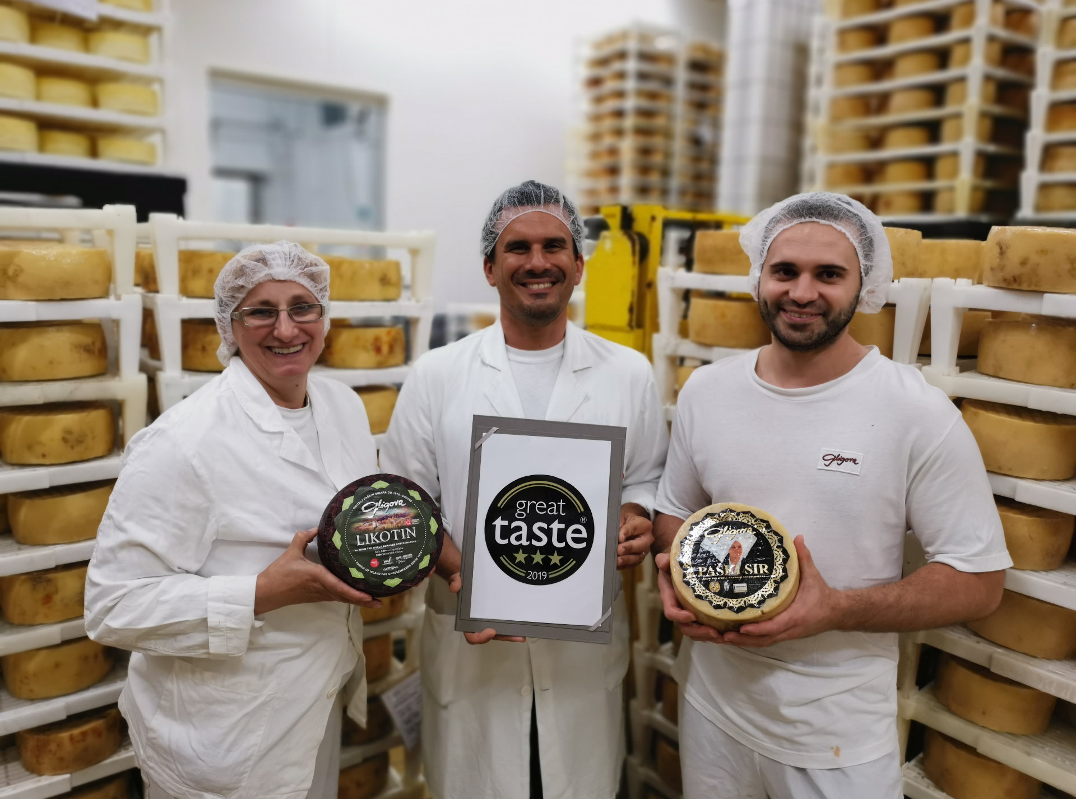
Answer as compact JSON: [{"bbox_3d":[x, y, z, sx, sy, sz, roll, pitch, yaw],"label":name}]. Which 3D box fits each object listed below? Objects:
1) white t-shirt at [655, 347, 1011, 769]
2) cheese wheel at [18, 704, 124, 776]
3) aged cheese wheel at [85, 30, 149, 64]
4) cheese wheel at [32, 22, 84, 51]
[{"bbox_3d":[0.450,0.230,1.360,0.550,0.670,0.300,8,11,28],"label":"white t-shirt"},{"bbox_3d":[-0.904,0.639,1.627,0.174,0.082,0.174,2,10,0],"label":"cheese wheel"},{"bbox_3d":[-1.333,-1.127,2.664,0.176,0.077,0.176,2,10,0],"label":"aged cheese wheel"},{"bbox_3d":[-1.485,-1.095,2.594,0.174,0.089,0.174,-4,12,-29],"label":"cheese wheel"}]

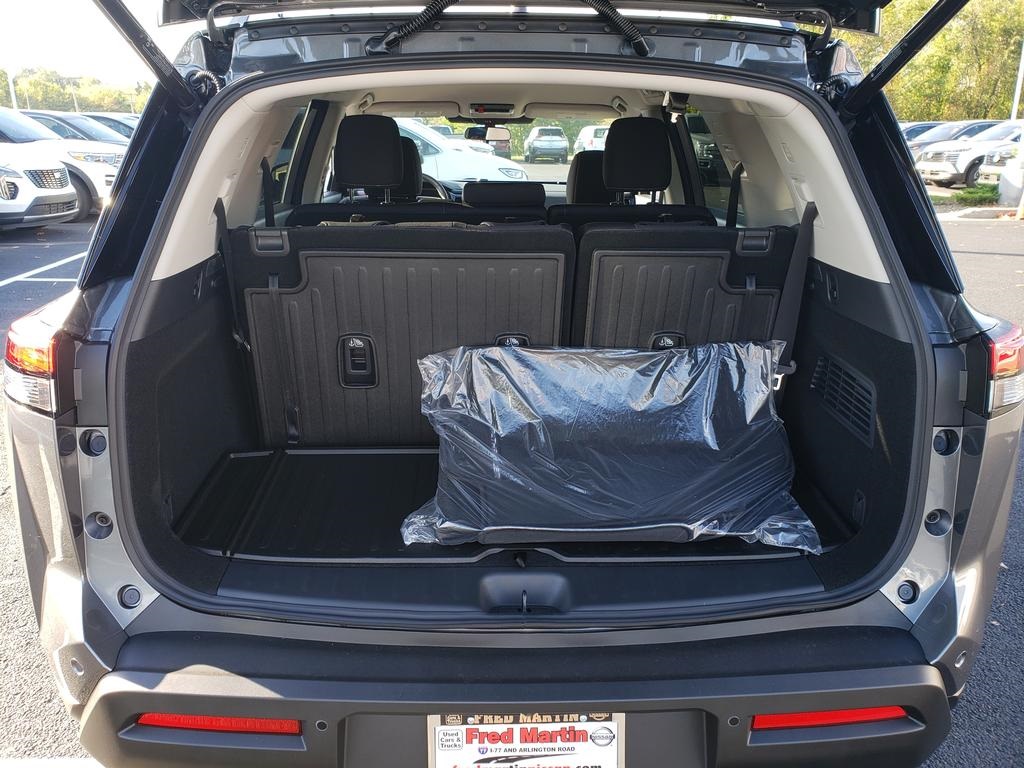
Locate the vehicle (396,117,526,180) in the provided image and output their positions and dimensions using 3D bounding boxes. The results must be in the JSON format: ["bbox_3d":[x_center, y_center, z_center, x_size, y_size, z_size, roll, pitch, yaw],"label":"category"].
[{"bbox_3d":[-2.052,-3.751,13.350,4.600,1.640,1.840,0,19,0],"label":"vehicle"}]

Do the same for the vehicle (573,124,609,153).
[{"bbox_3d":[4.676,-12.412,39.388,1.900,1.720,4.700,-1,19,-3],"label":"vehicle"}]

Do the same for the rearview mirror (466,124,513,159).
[{"bbox_3d":[-0.115,-1.252,3.850,0.240,0.070,0.050,5,19,12],"label":"rearview mirror"}]

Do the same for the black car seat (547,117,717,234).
[{"bbox_3d":[0.388,-0.463,2.934,0.560,1.080,0.850,0,19,-2],"label":"black car seat"}]

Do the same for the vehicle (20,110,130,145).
[{"bbox_3d":[-9.471,-4.788,16.344,4.750,1.740,1.900,0,19,-2],"label":"vehicle"}]

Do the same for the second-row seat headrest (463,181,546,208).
[{"bbox_3d":[-0.025,-0.614,2.520,0.275,0.110,0.115,0,24,-2],"label":"second-row seat headrest"}]

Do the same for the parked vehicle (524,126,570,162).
[{"bbox_3d":[1.690,-12.106,38.765,1.860,1.670,4.600,0,19,-2],"label":"parked vehicle"}]

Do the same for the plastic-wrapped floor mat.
[{"bbox_3d":[0.193,0.126,1.550,0.740,0.400,0.100,0,-23,0],"label":"plastic-wrapped floor mat"}]

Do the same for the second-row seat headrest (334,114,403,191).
[{"bbox_3d":[-0.467,-0.754,2.500,0.220,0.225,0.120,0,24,-2],"label":"second-row seat headrest"}]

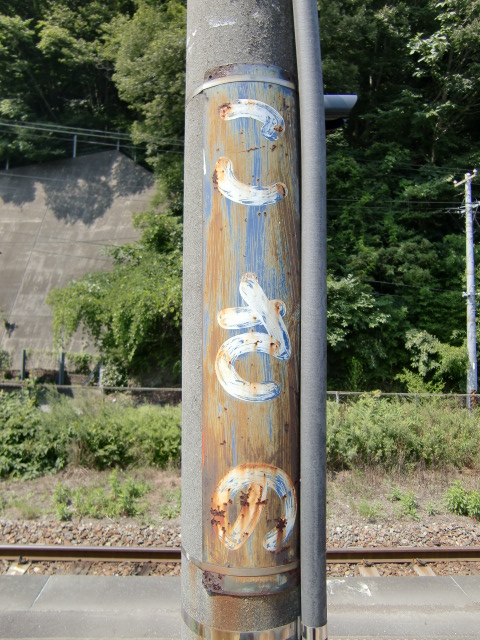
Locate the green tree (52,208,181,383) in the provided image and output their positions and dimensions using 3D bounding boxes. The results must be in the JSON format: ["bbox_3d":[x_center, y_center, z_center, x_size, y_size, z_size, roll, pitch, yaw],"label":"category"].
[{"bbox_3d":[-4.100,-0.660,17.800,4.900,6.000,4.200,0,-1,0],"label":"green tree"}]

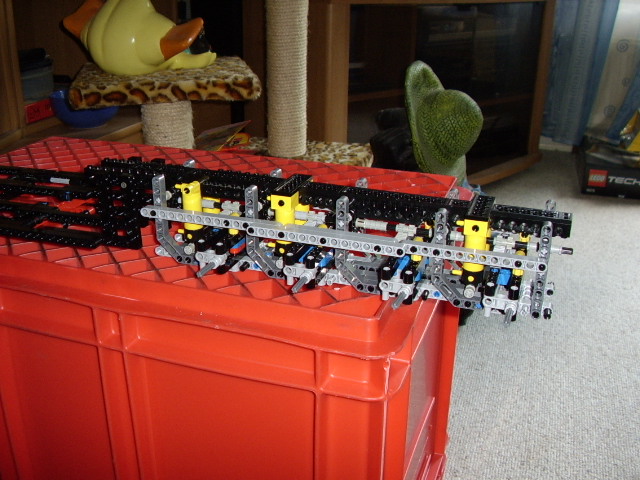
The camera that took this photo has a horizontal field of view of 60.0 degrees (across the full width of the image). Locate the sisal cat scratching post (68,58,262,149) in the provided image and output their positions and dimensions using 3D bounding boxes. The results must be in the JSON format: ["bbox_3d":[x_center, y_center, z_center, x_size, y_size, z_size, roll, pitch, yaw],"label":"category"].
[{"bbox_3d":[-0.278,-0.216,1.043,0.305,0.200,0.275,-6,27,-14],"label":"sisal cat scratching post"}]

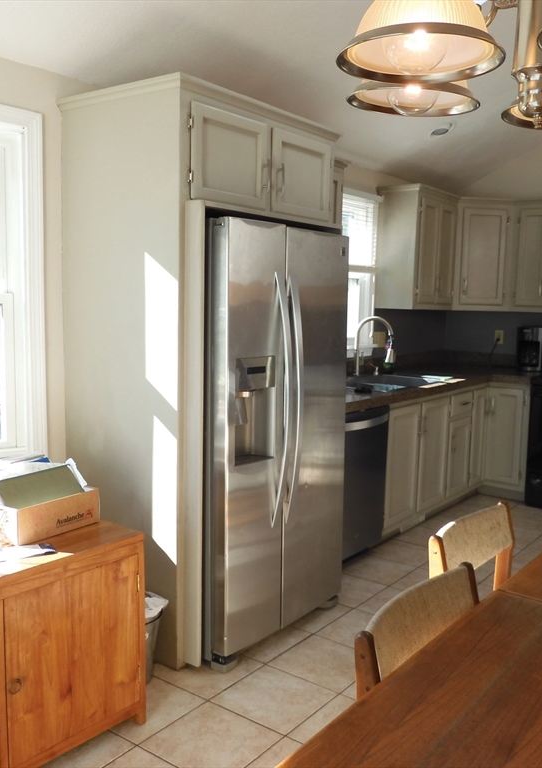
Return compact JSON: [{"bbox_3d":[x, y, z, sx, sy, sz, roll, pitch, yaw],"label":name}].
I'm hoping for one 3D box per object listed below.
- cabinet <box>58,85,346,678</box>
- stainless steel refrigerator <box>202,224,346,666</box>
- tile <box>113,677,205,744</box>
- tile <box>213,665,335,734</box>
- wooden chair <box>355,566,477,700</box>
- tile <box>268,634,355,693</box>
[{"bbox_3d":[-0.283,-0.063,3.274,0.712,2.232,1.081,6,8,37],"label":"cabinet"},{"bbox_3d":[-0.228,0.193,3.195,0.864,1.741,0.825,6,8,37],"label":"stainless steel refrigerator"},{"bbox_3d":[-0.460,1.143,2.520,0.336,0.010,0.336,6,8,37],"label":"tile"},{"bbox_3d":[0.017,1.145,2.584,0.341,0.010,0.336,6,8,37],"label":"tile"},{"bbox_3d":[0.482,0.841,1.387,0.510,0.790,0.490,6,8,37],"label":"wooden chair"},{"bbox_3d":[0.212,1.090,2.778,0.327,0.010,0.327,6,8,37],"label":"tile"}]

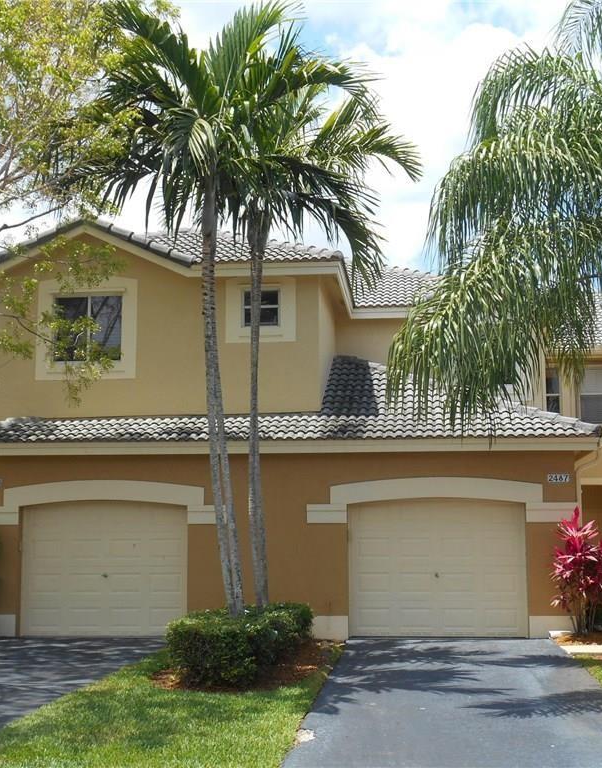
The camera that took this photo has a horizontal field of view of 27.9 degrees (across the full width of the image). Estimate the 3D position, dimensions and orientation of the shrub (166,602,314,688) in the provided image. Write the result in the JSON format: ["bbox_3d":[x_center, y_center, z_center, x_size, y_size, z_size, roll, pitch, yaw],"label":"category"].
[{"bbox_3d":[-0.765,3.249,15.249,1.550,0.780,2.700,-1,-8,6],"label":"shrub"}]

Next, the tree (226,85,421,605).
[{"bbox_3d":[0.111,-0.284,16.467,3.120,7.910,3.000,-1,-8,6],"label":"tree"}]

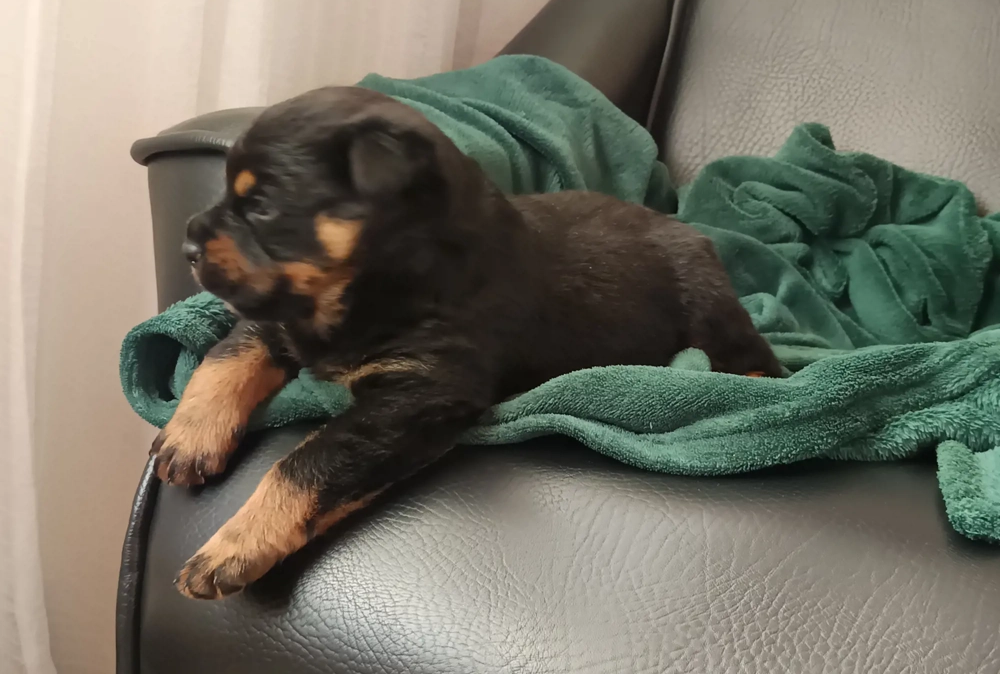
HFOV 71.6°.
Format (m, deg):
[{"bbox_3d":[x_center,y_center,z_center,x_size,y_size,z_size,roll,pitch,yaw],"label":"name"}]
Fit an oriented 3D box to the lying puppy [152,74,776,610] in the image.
[{"bbox_3d":[-0.004,-0.026,0.458,0.417,0.265,0.163,-7,15,-29],"label":"lying puppy"}]

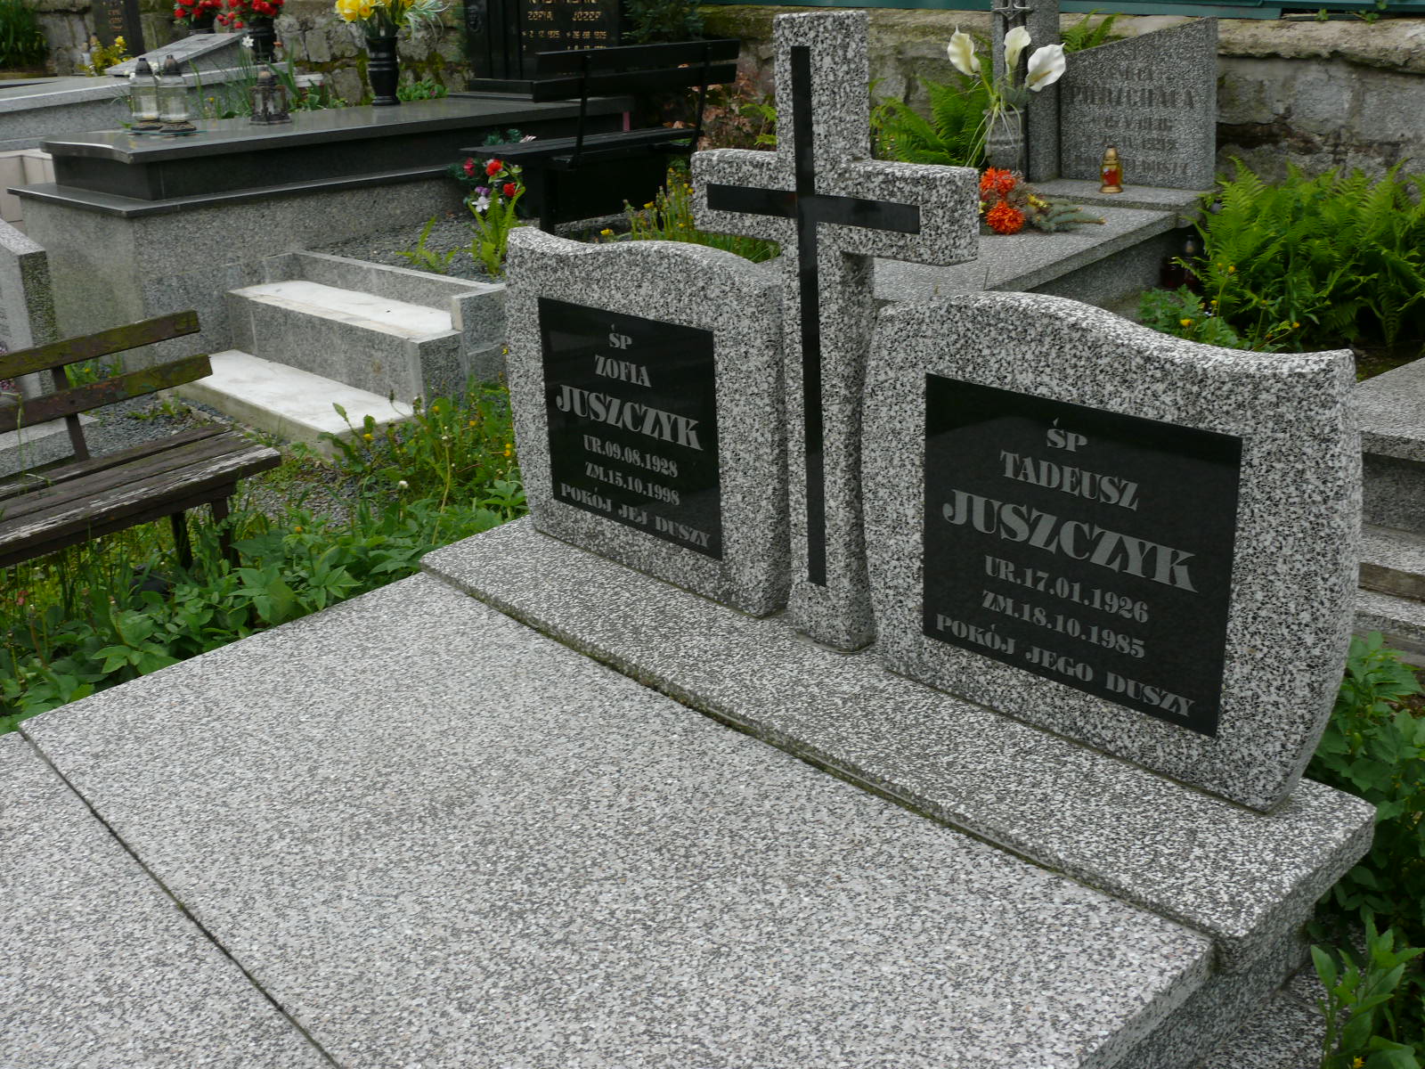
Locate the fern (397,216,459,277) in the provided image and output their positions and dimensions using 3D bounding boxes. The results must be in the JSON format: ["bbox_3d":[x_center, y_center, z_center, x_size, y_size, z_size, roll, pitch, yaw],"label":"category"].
[{"bbox_3d":[-0.914,-0.928,4.620,0.200,0.180,0.210,-20,26,-37],"label":"fern"}]

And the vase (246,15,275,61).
[{"bbox_3d":[-2.407,-2.651,7.700,0.145,0.240,0.145,-20,26,-37],"label":"vase"}]

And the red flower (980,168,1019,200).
[{"bbox_3d":[0.834,-1.024,4.200,0.110,0.095,0.115,-4,20,1],"label":"red flower"}]

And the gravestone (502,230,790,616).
[{"bbox_3d":[-0.107,-0.218,2.539,0.090,0.605,0.725,-20,26,-37],"label":"gravestone"}]

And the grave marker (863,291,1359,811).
[{"bbox_3d":[0.485,-0.011,1.895,0.061,0.594,0.716,-21,27,-38],"label":"grave marker"}]

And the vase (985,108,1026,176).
[{"bbox_3d":[1.146,-1.526,5.650,0.155,0.290,0.155,-3,21,1],"label":"vase"}]

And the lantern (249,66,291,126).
[{"bbox_3d":[-1.702,-1.687,5.550,0.145,0.210,0.145,-22,28,-38],"label":"lantern"}]

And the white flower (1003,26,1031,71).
[{"bbox_3d":[1.162,-1.853,5.500,0.100,0.165,0.100,-22,28,-38],"label":"white flower"}]

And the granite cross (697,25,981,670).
[{"bbox_3d":[0.189,-0.306,2.339,0.091,1.014,0.523,-20,27,-39],"label":"granite cross"}]

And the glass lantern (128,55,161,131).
[{"bbox_3d":[-2.146,-1.663,5.450,0.125,0.262,0.125,-22,28,-38],"label":"glass lantern"}]

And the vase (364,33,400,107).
[{"bbox_3d":[-1.510,-2.124,6.600,0.148,0.305,0.148,-20,26,-37],"label":"vase"}]

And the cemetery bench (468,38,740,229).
[{"bbox_3d":[-0.425,-1.511,5.598,1.000,0.750,0.470,-20,26,-37],"label":"cemetery bench"}]

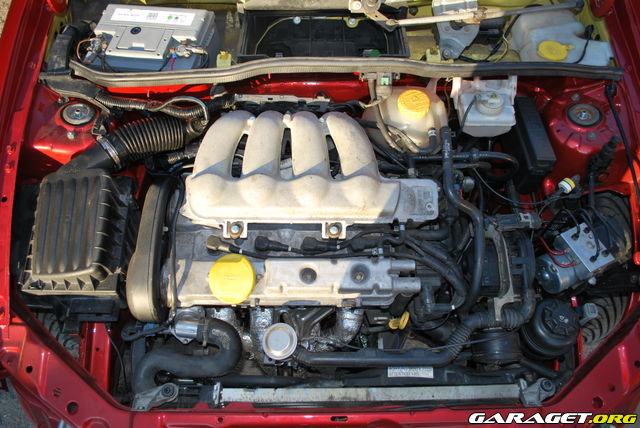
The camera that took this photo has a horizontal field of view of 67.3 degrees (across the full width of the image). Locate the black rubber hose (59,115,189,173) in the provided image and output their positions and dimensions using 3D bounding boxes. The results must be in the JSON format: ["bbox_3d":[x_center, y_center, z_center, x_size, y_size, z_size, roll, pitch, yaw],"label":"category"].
[{"bbox_3d":[-0.395,-0.142,0.965,0.235,0.090,0.105,-17,58,-11],"label":"black rubber hose"}]

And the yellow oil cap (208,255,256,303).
[{"bbox_3d":[-0.150,0.111,0.812,0.075,0.036,0.075,0,65,0],"label":"yellow oil cap"}]

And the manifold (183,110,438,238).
[{"bbox_3d":[-0.016,-0.068,0.884,0.430,0.150,0.245,0,57,0],"label":"manifold"}]

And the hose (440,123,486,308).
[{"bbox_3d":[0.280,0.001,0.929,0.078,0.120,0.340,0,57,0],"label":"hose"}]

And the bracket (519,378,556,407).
[{"bbox_3d":[0.377,0.315,0.848,0.060,0.028,0.038,0,55,0],"label":"bracket"}]

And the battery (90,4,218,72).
[{"bbox_3d":[-0.368,-0.345,1.121,0.243,0.180,0.175,5,57,3],"label":"battery"}]

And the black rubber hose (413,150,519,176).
[{"bbox_3d":[0.282,-0.096,0.934,0.200,0.035,0.036,0,55,0],"label":"black rubber hose"}]

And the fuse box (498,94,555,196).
[{"bbox_3d":[0.441,-0.150,1.040,0.045,0.100,0.190,0,55,0],"label":"fuse box"}]

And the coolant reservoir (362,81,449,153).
[{"bbox_3d":[0.183,-0.195,1.028,0.170,0.160,0.145,0,57,0],"label":"coolant reservoir"}]

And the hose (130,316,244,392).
[{"bbox_3d":[-0.229,0.249,0.839,0.178,0.090,0.105,0,55,0],"label":"hose"}]

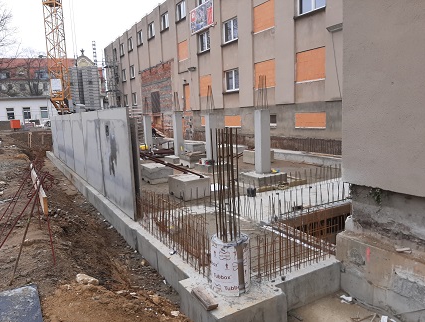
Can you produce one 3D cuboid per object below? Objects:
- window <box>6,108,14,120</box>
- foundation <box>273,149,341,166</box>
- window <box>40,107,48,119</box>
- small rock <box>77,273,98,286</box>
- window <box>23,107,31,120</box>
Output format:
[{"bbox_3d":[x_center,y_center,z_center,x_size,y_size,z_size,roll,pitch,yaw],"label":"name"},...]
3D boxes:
[{"bbox_3d":[-23.816,-5.482,38.000,0.870,1.360,0.130,-3,8,-3],"label":"window"},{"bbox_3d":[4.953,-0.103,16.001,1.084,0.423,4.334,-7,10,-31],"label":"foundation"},{"bbox_3d":[-20.642,-5.898,39.600,0.920,1.400,0.160,-5,8,-17],"label":"window"},{"bbox_3d":[-1.314,1.231,3.369,0.210,0.090,0.120,-6,9,-23],"label":"small rock"},{"bbox_3d":[-22.398,-5.748,39.000,0.920,1.420,0.160,-5,8,-17],"label":"window"}]

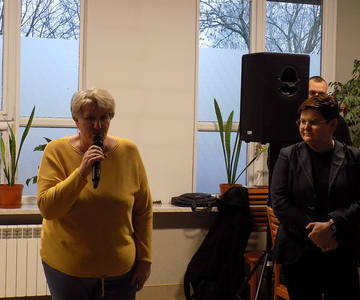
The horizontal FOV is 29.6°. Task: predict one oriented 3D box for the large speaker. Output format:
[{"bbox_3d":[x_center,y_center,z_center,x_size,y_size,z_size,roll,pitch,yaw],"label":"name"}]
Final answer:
[{"bbox_3d":[0.673,-0.361,4.865,0.356,0.621,0.355,1,2,-23],"label":"large speaker"}]

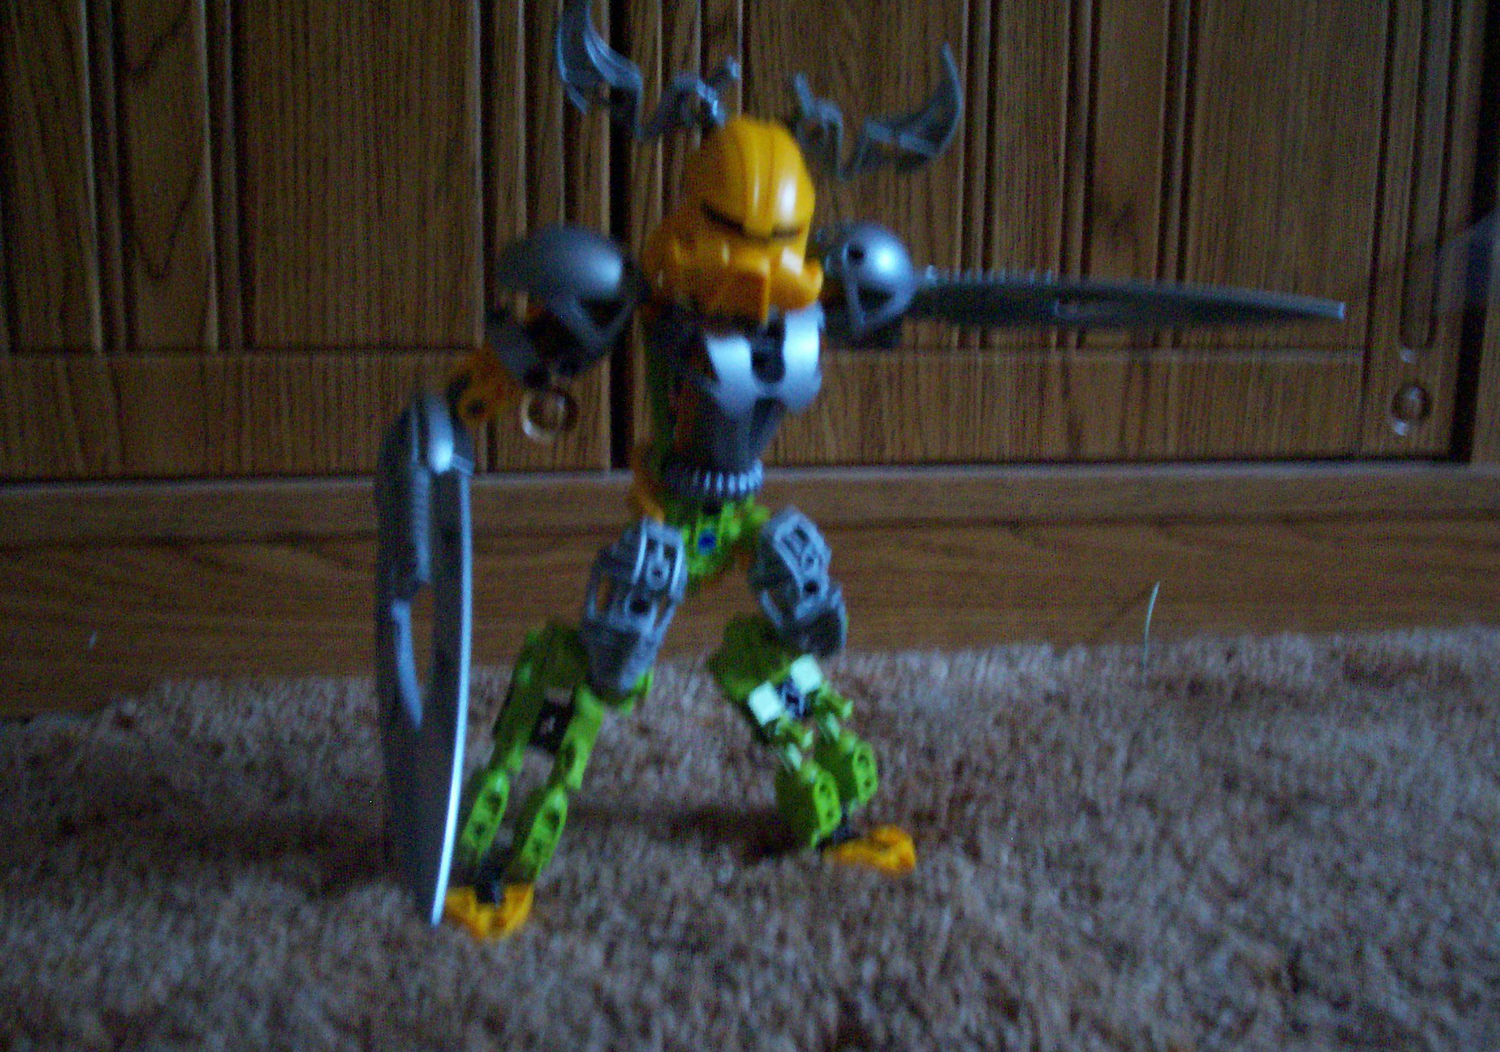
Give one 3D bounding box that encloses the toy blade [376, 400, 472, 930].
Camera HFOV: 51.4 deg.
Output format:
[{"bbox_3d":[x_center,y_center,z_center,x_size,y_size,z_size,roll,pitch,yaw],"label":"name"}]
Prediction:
[{"bbox_3d":[-0.075,0.031,0.360,0.009,0.120,0.026,-4,5,-44],"label":"toy blade"}]

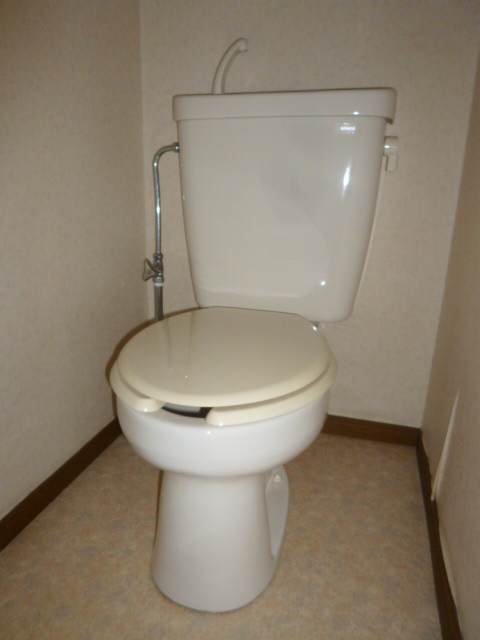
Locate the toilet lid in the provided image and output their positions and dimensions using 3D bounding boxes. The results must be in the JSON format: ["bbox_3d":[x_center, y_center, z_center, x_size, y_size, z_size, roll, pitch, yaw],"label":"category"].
[{"bbox_3d":[-0.023,0.047,0.776,0.351,0.029,0.409,6,17,16],"label":"toilet lid"}]

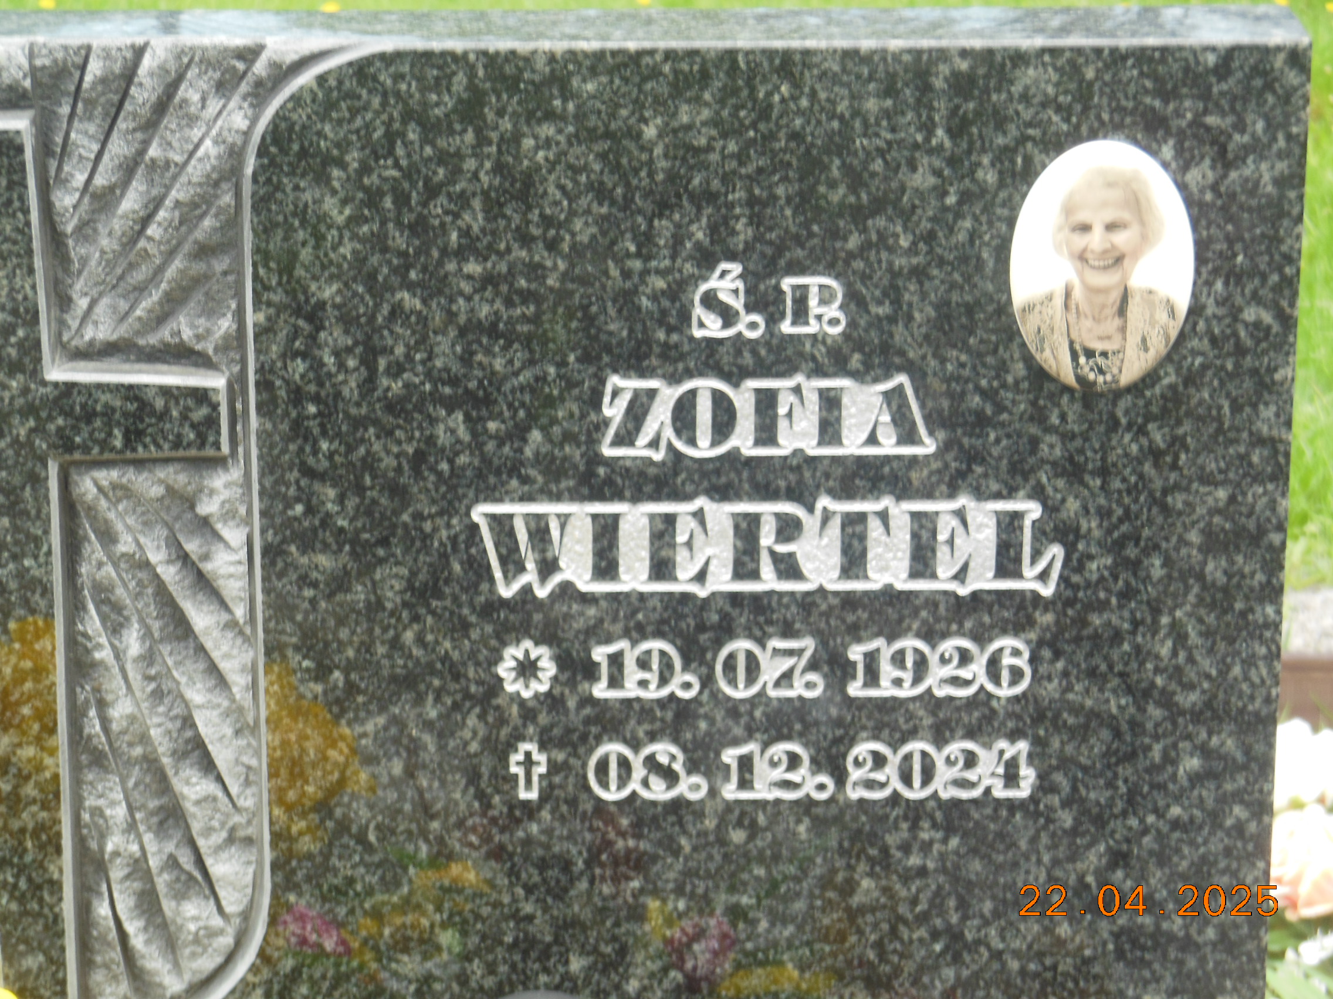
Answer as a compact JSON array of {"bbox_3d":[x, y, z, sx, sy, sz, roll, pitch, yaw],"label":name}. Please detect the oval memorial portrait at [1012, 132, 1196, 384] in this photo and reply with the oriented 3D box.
[{"bbox_3d":[0.257,-0.138,2.520,0.109,0.151,0.011,0,17,0],"label":"oval memorial portrait"}]

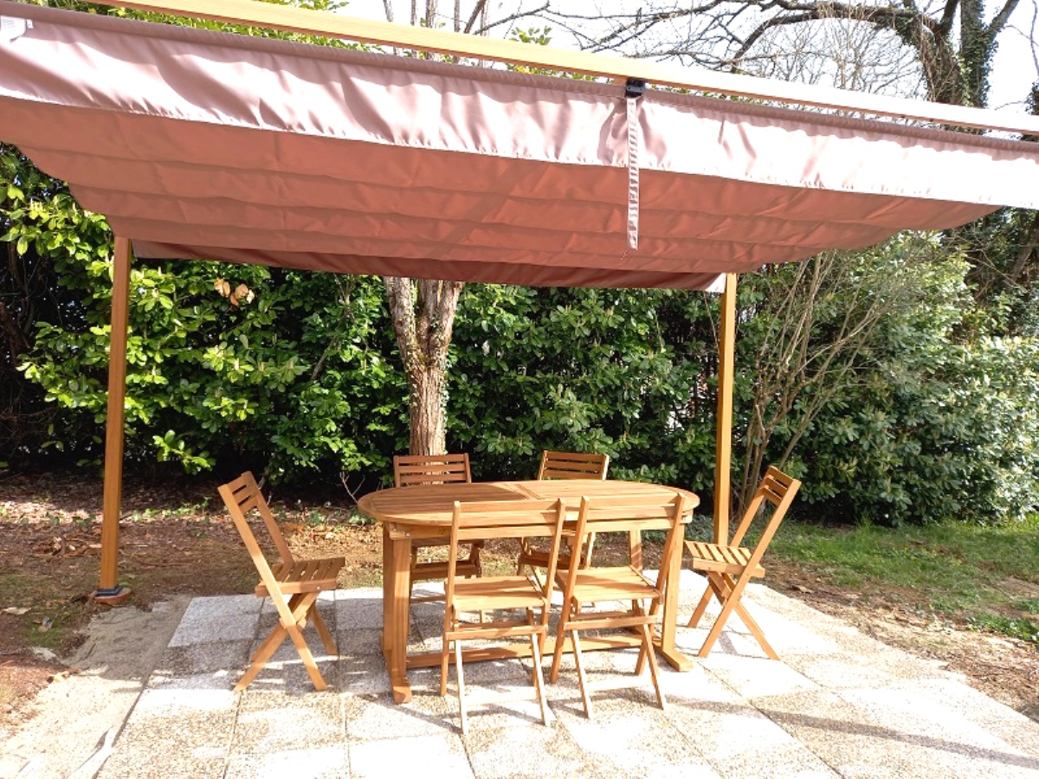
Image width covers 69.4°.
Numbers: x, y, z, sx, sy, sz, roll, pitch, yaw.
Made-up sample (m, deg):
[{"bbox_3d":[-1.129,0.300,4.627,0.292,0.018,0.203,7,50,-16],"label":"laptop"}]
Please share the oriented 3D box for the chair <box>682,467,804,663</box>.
[{"bbox_3d":[1.065,0.823,3.694,0.462,0.870,0.415,1,2,5],"label":"chair"}]

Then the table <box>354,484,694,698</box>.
[{"bbox_3d":[0.050,0.879,3.540,1.586,0.745,0.934,0,2,-16],"label":"table"}]

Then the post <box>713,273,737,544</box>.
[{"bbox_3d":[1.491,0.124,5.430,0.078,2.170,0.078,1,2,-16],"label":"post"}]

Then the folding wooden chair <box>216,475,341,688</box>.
[{"bbox_3d":[-1.017,0.813,3.288,0.462,0.870,0.415,0,2,-7],"label":"folding wooden chair"}]

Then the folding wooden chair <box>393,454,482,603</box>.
[{"bbox_3d":[-0.417,0.799,3.958,0.415,0.870,0.462,0,2,-19],"label":"folding wooden chair"}]

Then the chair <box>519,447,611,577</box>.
[{"bbox_3d":[0.216,0.800,4.130,0.415,0.870,0.462,2,2,29],"label":"chair"}]

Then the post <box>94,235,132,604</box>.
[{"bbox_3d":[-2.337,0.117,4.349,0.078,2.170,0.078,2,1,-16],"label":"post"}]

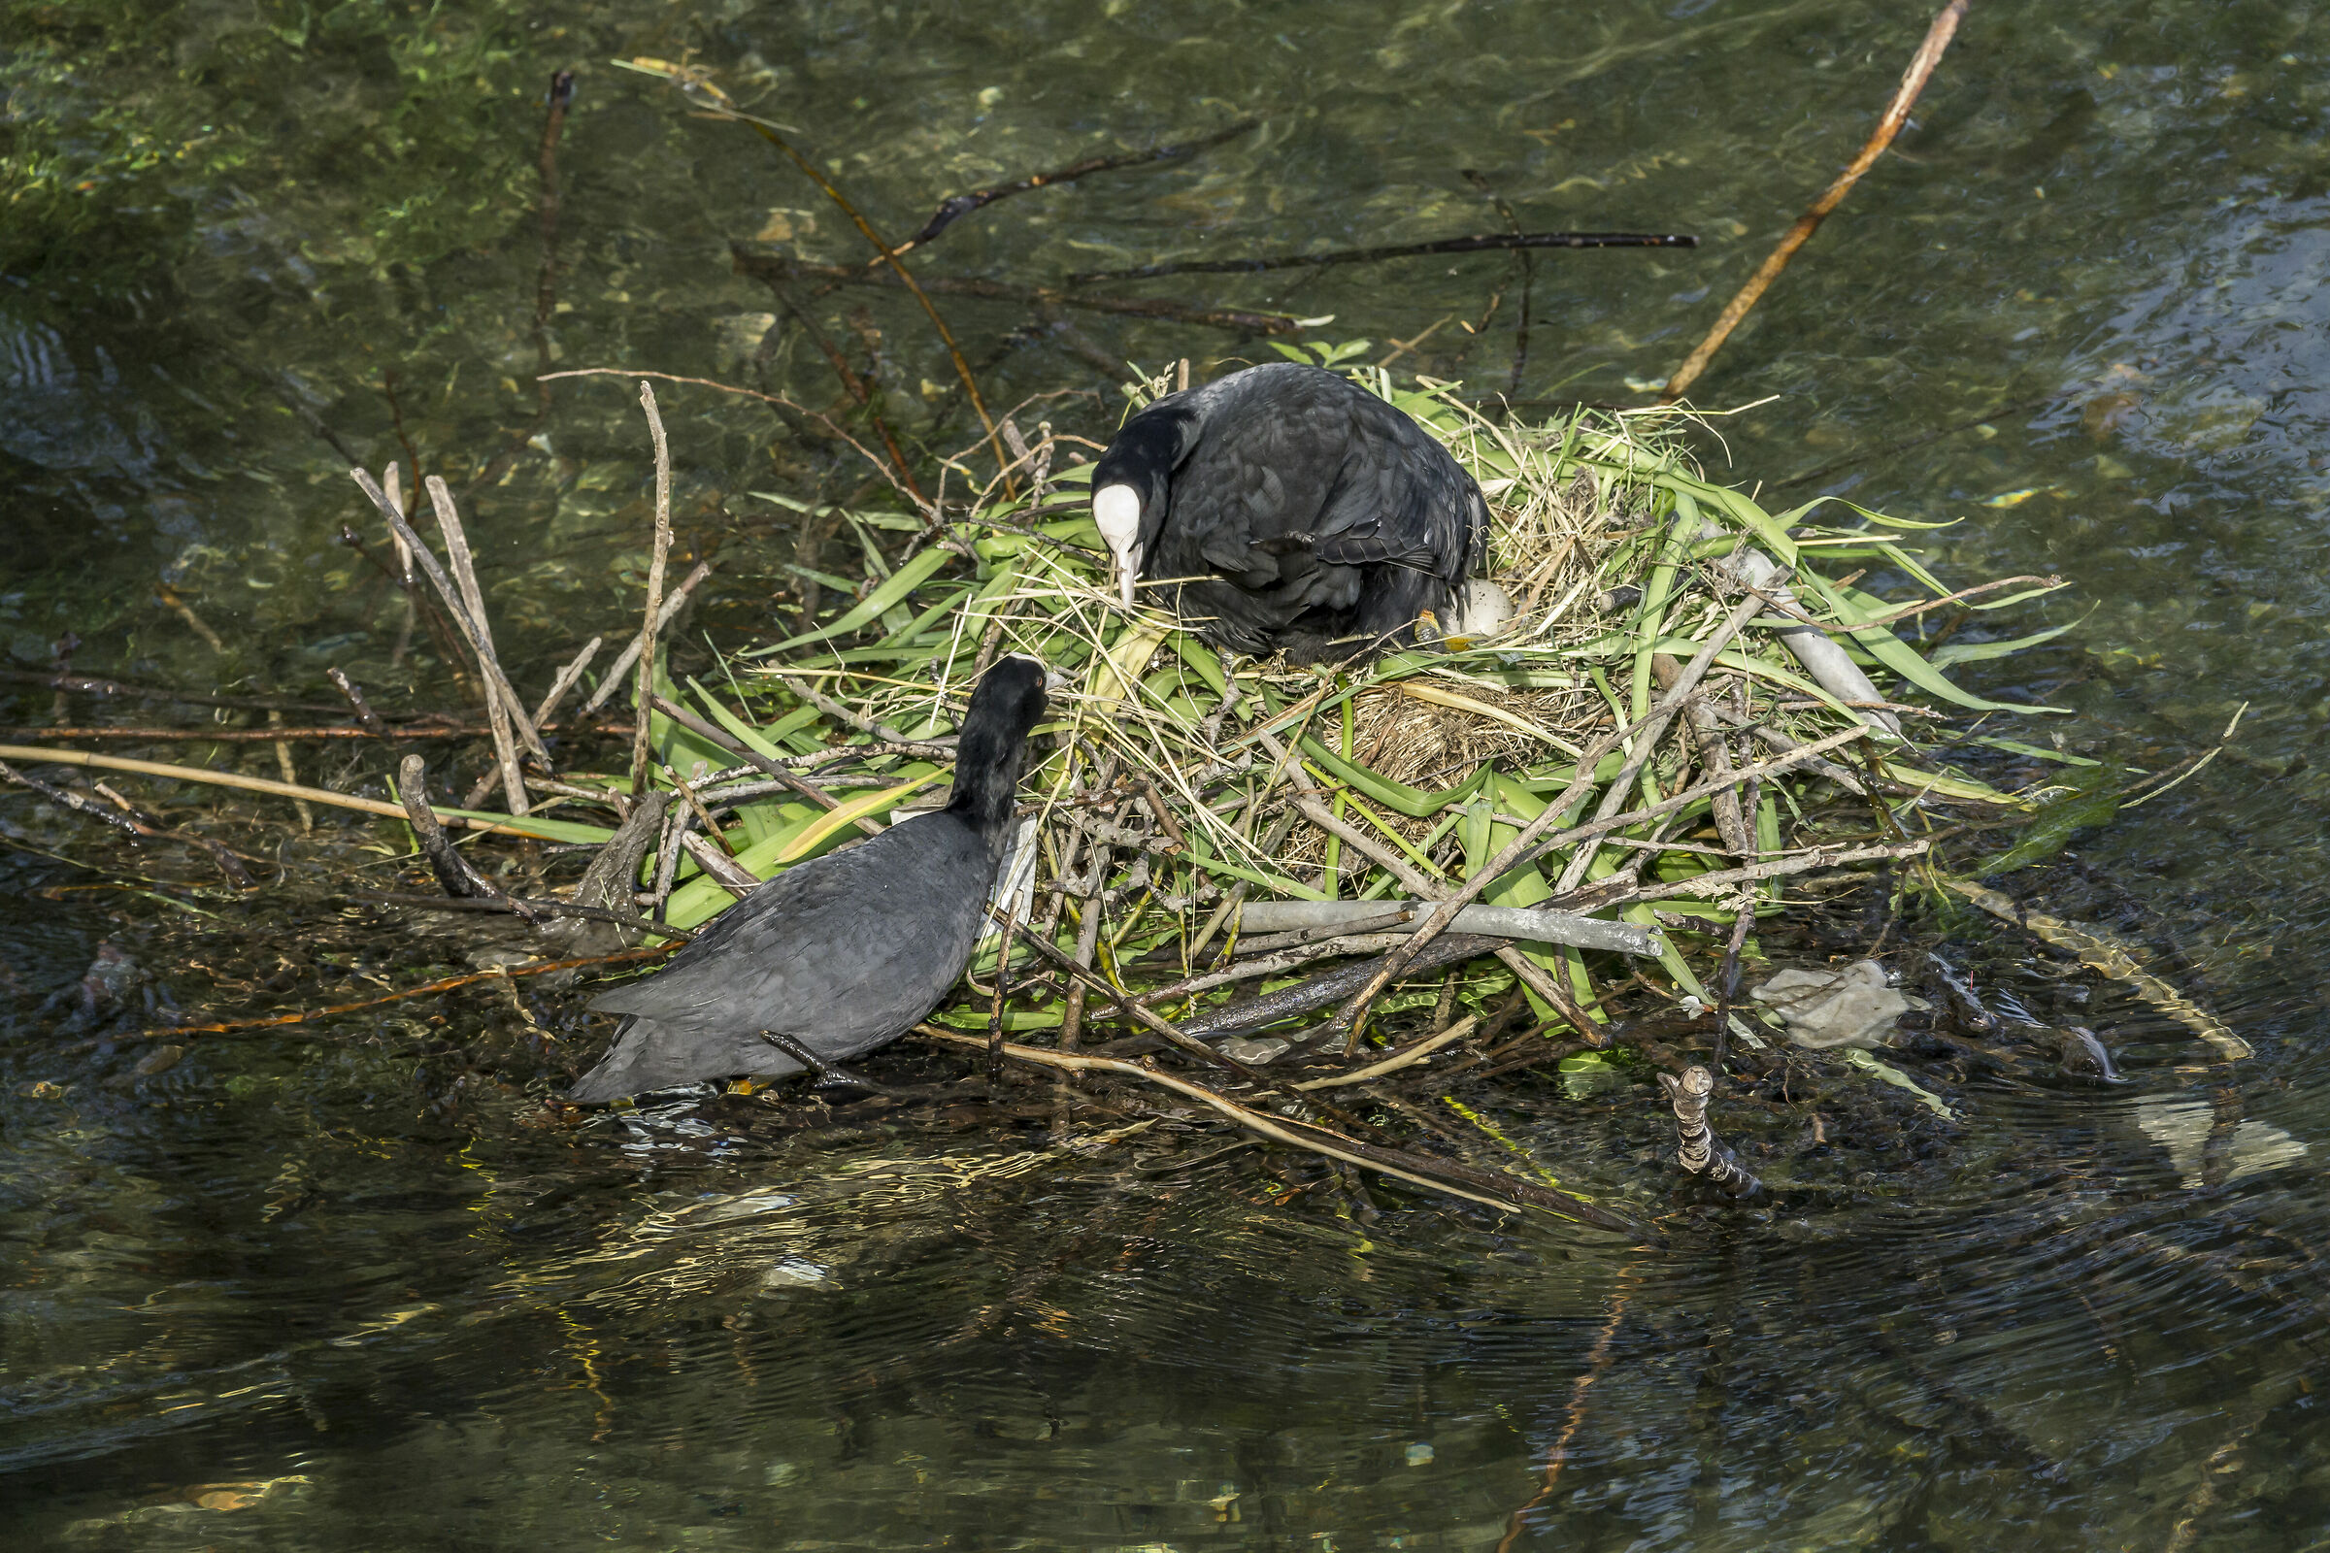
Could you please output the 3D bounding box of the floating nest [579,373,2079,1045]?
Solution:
[{"bbox_3d":[0.086,-0.051,9.000,0.800,0.190,0.640,0,25,0],"label":"floating nest"}]

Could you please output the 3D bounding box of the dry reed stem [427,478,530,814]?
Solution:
[{"bbox_3d":[-0.375,-0.070,9.003,0.014,0.208,0.011,-11,25,5],"label":"dry reed stem"}]

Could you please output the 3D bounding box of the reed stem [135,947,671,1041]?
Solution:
[{"bbox_3d":[-0.405,0.116,8.855,0.293,0.012,0.014,-9,26,-14],"label":"reed stem"}]

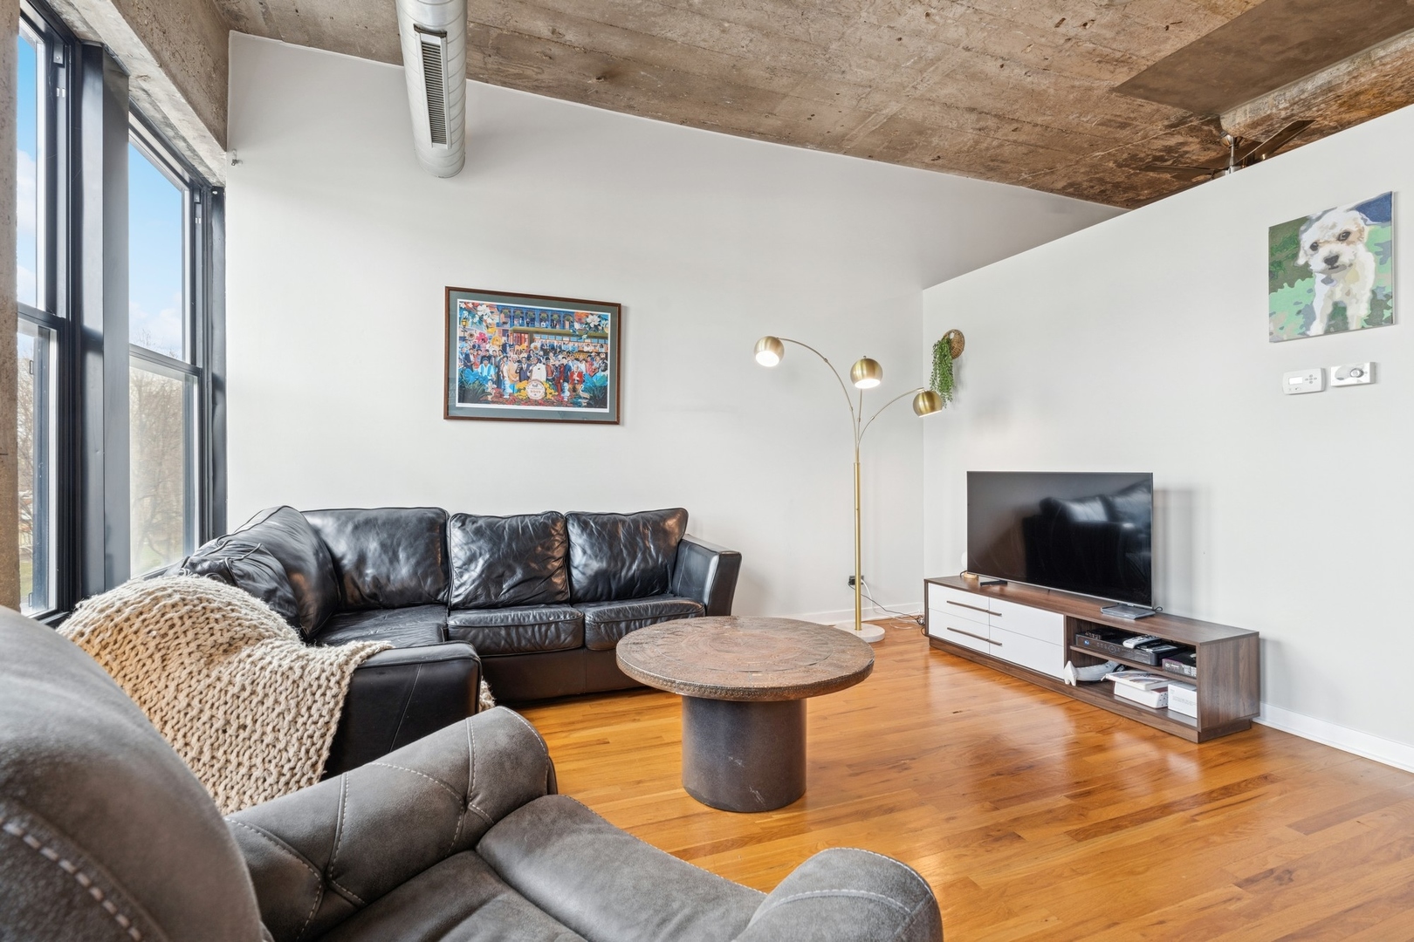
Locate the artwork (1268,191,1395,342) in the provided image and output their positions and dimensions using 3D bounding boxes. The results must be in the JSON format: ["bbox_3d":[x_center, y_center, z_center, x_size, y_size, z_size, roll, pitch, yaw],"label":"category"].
[{"bbox_3d":[2.553,-0.817,2.585,0.030,0.508,0.395,0,1,-21],"label":"artwork"}]

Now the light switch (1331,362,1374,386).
[{"bbox_3d":[2.581,-0.382,2.511,0.032,0.085,0.120,0,1,-21],"label":"light switch"}]

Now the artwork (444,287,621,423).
[{"bbox_3d":[-1.023,-0.673,3.794,1.020,0.760,0.035,0,1,-21],"label":"artwork"}]

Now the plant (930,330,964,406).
[{"bbox_3d":[1.694,-0.734,4.527,0.200,0.565,0.235,0,1,-21],"label":"plant"}]

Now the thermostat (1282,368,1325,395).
[{"bbox_3d":[2.525,-0.375,2.655,0.030,0.096,0.134,0,1,-21],"label":"thermostat"}]

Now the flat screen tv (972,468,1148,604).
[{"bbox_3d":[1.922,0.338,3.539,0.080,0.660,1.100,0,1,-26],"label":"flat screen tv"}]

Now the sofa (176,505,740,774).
[{"bbox_3d":[-0.792,0.689,2.713,2.340,0.910,2.220,0,1,-21],"label":"sofa"}]

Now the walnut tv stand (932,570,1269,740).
[{"bbox_3d":[1.924,0.920,3.408,0.425,0.424,1.582,0,1,-23],"label":"walnut tv stand"}]

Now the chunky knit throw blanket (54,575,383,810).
[{"bbox_3d":[-1.180,0.564,1.647,0.740,0.620,0.620,0,1,-21],"label":"chunky knit throw blanket"}]

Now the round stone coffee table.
[{"bbox_3d":[0.139,0.895,2.338,0.936,0.499,0.936,0,1,0],"label":"round stone coffee table"}]

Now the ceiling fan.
[{"bbox_3d":[3.546,-2.066,4.266,1.260,0.440,1.260,0,1,-21],"label":"ceiling fan"}]

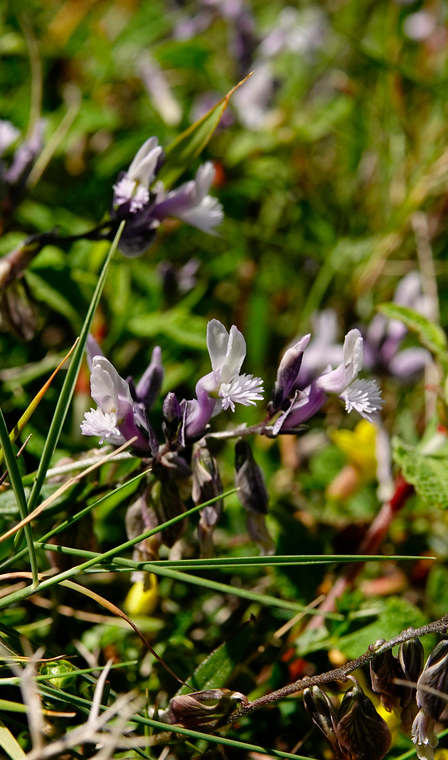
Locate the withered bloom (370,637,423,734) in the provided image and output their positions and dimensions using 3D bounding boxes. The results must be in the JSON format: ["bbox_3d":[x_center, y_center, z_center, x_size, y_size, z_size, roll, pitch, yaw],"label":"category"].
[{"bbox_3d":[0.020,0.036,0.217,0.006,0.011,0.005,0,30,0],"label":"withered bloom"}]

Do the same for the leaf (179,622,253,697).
[{"bbox_3d":[-0.001,0.037,0.245,0.002,0.005,0.014,11,46,42],"label":"leaf"}]

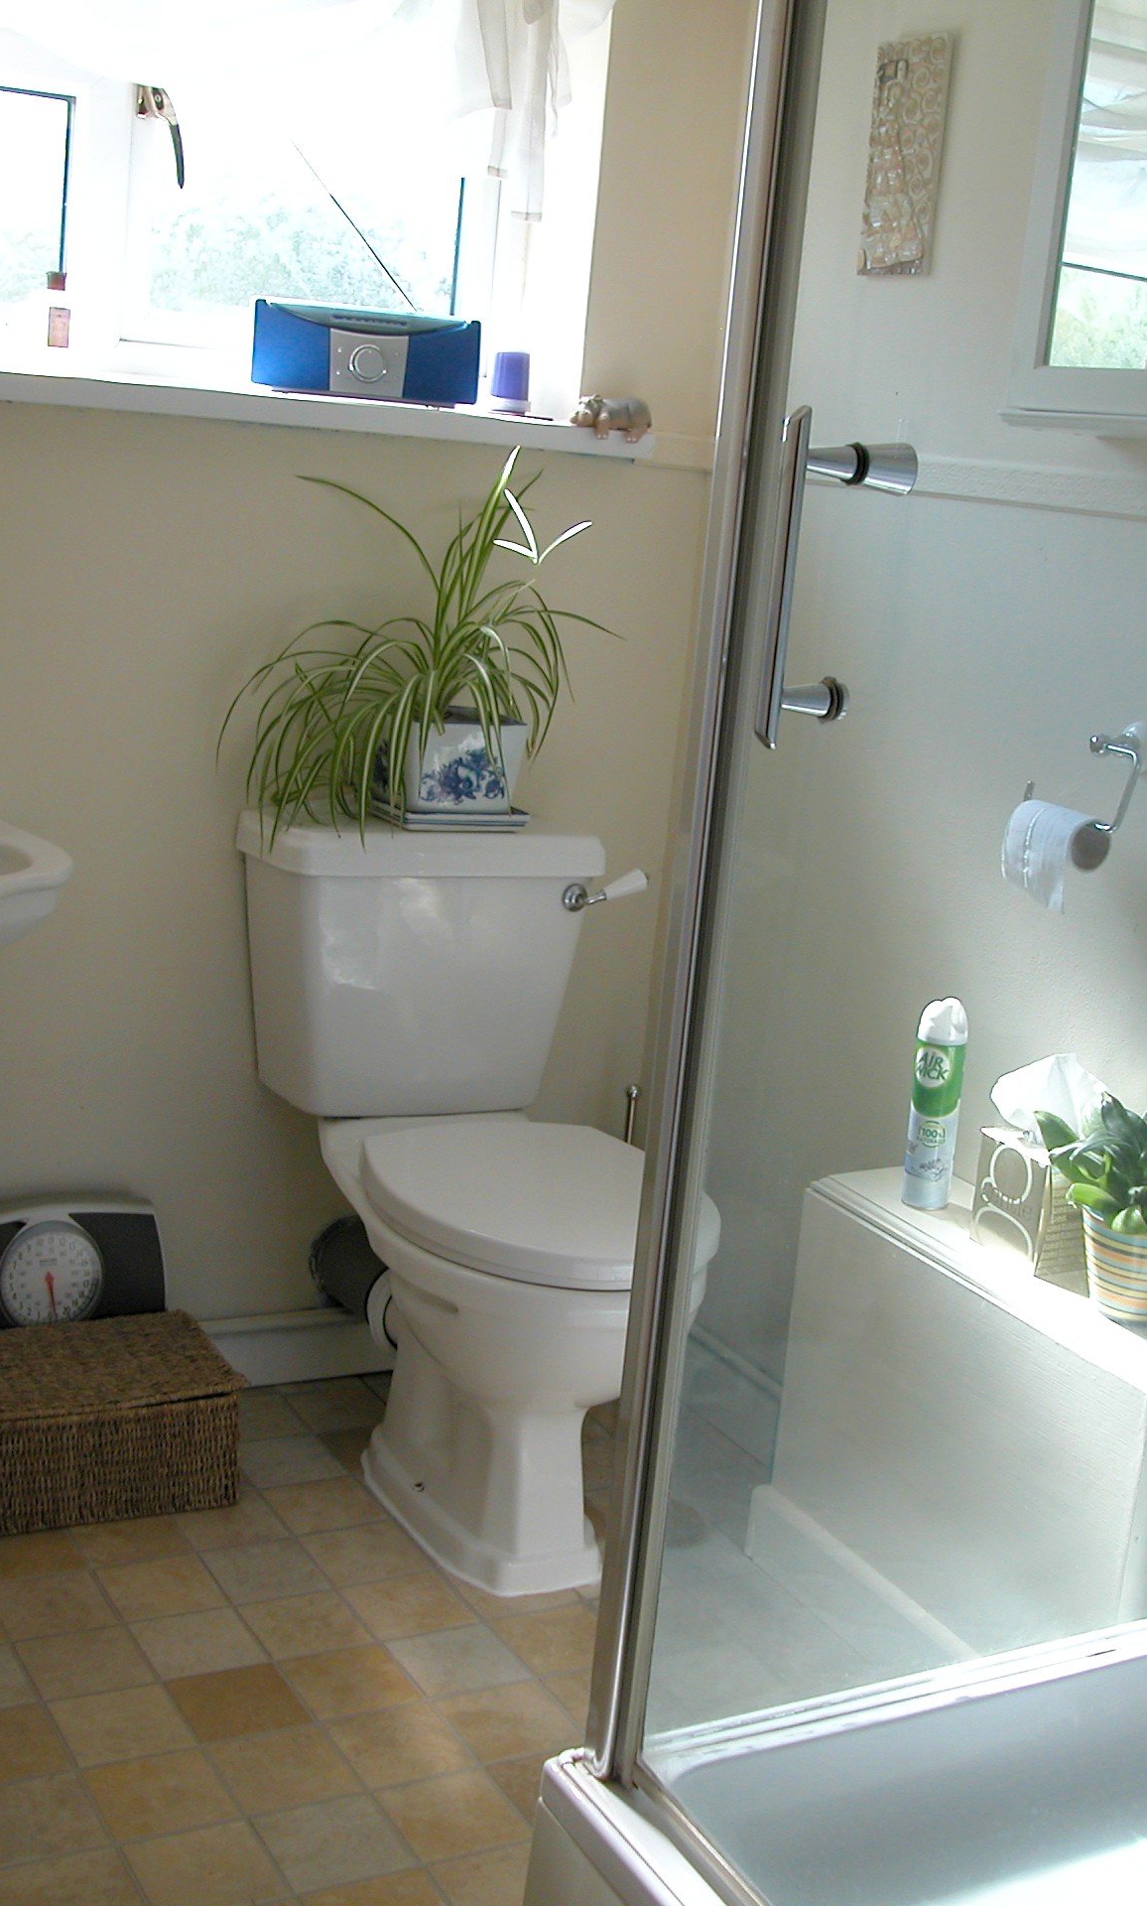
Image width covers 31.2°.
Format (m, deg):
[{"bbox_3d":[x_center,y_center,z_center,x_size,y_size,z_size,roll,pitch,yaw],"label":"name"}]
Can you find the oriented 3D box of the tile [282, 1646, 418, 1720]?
[{"bbox_3d":[-0.229,0.752,2.113,0.116,0.008,0.116,0,12,-30],"label":"tile"}]

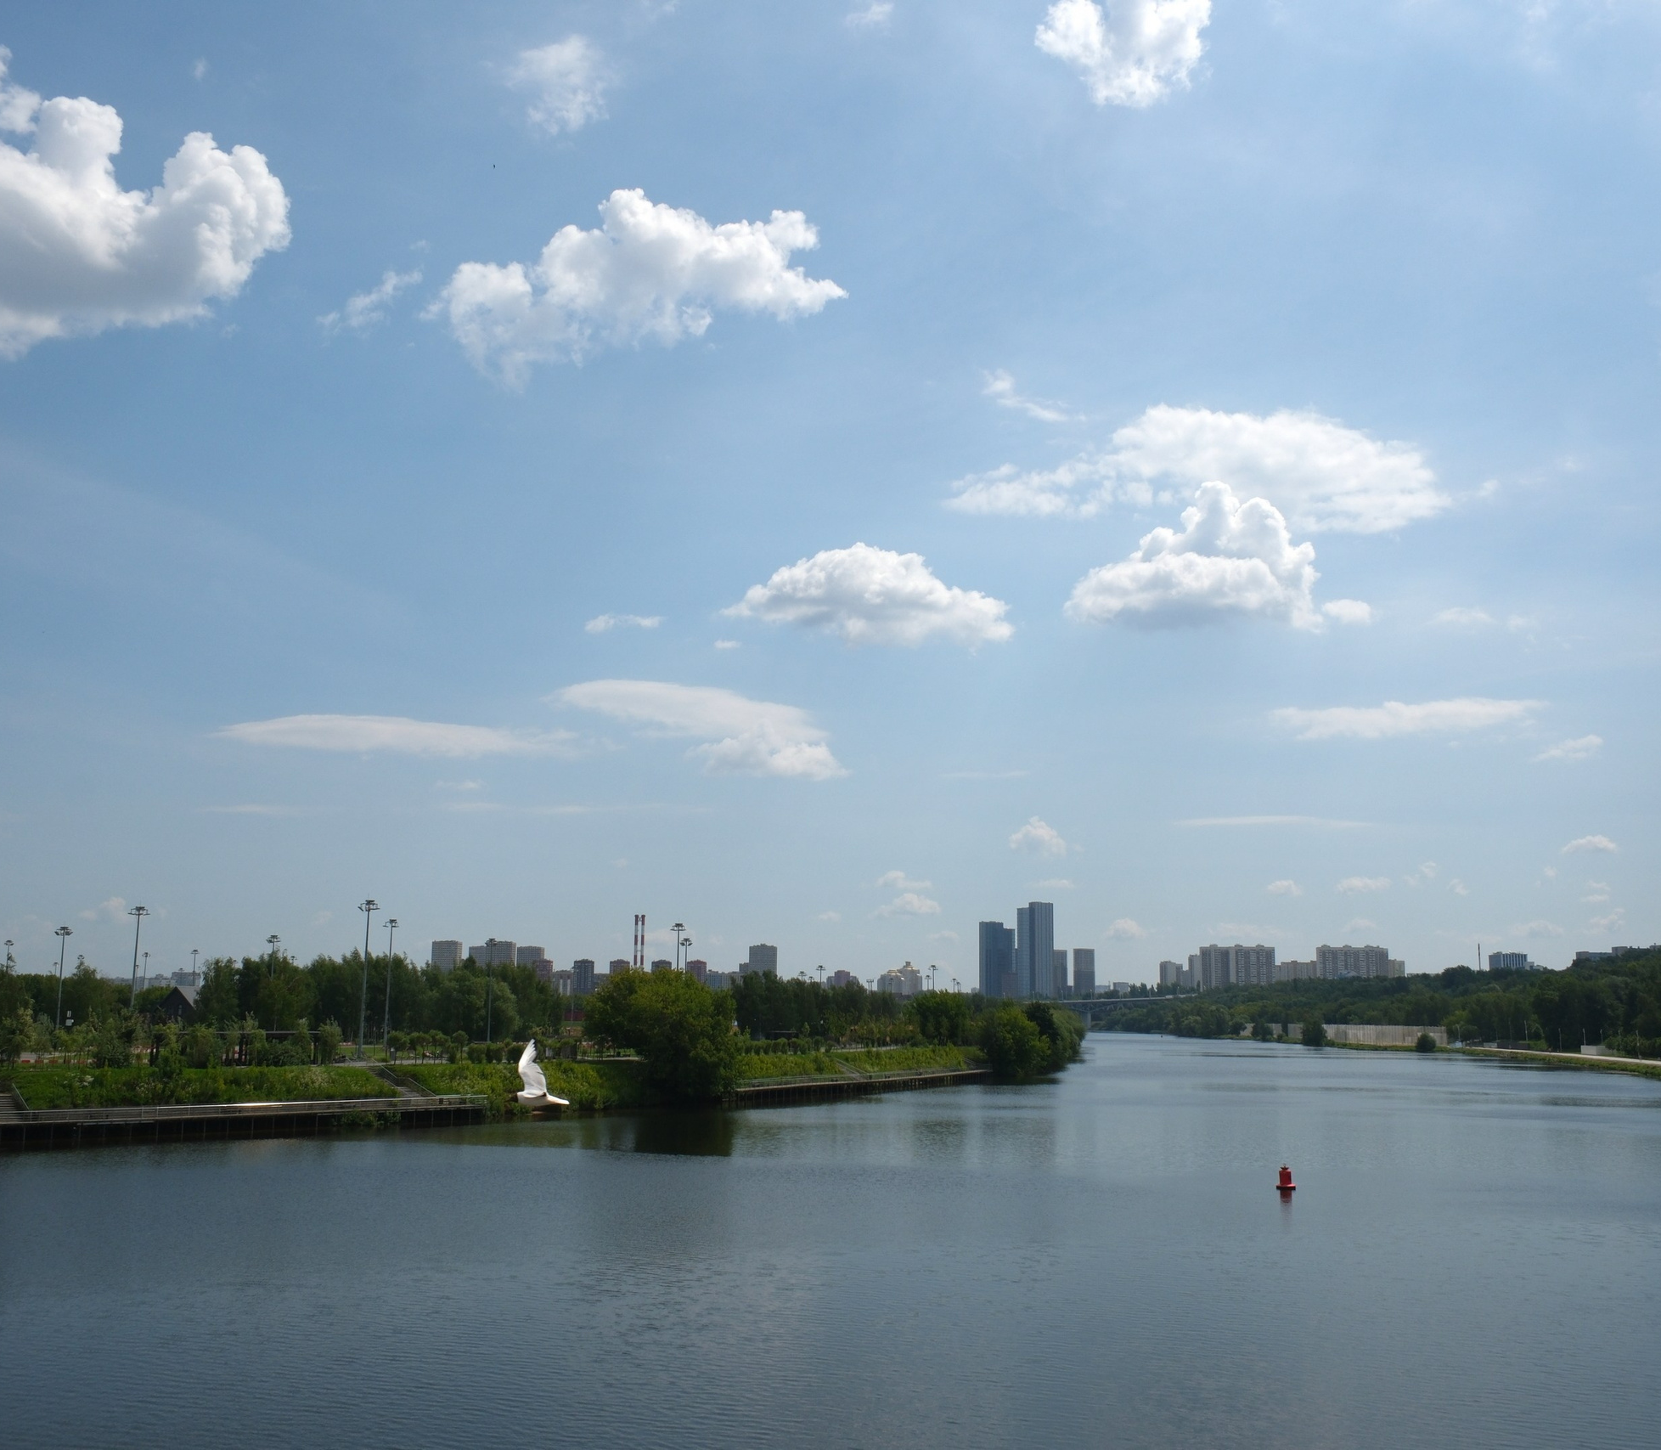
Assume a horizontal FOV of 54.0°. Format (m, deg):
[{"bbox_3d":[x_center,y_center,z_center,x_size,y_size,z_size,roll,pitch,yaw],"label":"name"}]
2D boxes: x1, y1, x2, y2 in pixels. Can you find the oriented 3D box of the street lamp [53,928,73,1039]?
[{"bbox_3d":[-137.597,46.458,290.977,3.000,20.700,3.000,5,-11,-25],"label":"street lamp"}]

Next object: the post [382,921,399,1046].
[{"bbox_3d":[-70.540,41.460,261.008,2.500,20.700,2.500,3,-10,-15],"label":"post"}]

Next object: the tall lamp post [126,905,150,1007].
[{"bbox_3d":[-98.486,36.012,230.672,2.900,20.700,2.900,4,-11,-22],"label":"tall lamp post"}]

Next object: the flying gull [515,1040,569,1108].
[{"bbox_3d":[-1.819,2.198,10.300,0.360,0.430,0.600,0,-10,0],"label":"flying gull"}]

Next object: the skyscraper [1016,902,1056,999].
[{"bbox_3d":[277.025,312.186,2187.183,50.417,148.000,38.000,-1,-10,7],"label":"skyscraper"}]

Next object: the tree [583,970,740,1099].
[{"bbox_3d":[-24.651,45.424,237.813,22.790,19.322,19.000,1,-10,-6],"label":"tree"}]

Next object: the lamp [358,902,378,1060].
[{"bbox_3d":[-61.415,33.483,215.435,2.700,20.700,2.700,3,-10,-15],"label":"lamp"}]

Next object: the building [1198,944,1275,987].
[{"bbox_3d":[474.423,287.627,1894.285,88.073,66.000,28.000,-2,-10,14],"label":"building"}]

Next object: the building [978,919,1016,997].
[{"bbox_3d":[225.509,325.717,2189.435,50.417,122.000,38.000,-1,-10,6],"label":"building"}]

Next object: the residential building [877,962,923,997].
[{"bbox_3d":[85.830,320.016,1994.977,55.208,58.000,40.000,0,-10,2],"label":"residential building"}]

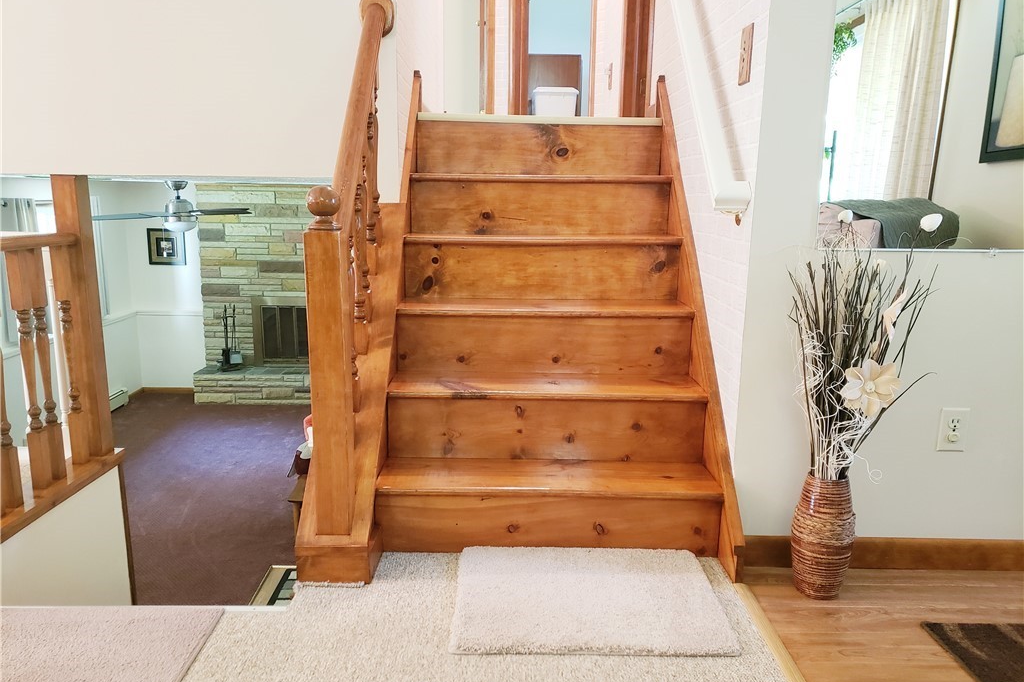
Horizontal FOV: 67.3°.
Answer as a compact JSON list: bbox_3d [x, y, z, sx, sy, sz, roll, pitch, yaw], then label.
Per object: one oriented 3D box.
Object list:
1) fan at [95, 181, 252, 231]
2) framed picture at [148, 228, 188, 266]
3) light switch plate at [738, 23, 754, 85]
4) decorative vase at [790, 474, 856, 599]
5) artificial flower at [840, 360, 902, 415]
[{"bbox_3d":[-2.403,-0.959,5.480,1.220,0.362,1.240,1,11,-1],"label":"fan"},{"bbox_3d":[-3.703,-1.008,8.255,0.385,0.385,0.025,1,11,-1],"label":"framed picture"},{"bbox_3d":[0.588,-0.717,1.930,0.010,0.138,0.092,1,11,-1],"label":"light switch plate"},{"bbox_3d":[0.771,0.478,1.906,0.147,0.301,0.147,1,11,-1],"label":"decorative vase"},{"bbox_3d":[0.837,0.111,1.793,0.145,0.135,0.060,4,12,16],"label":"artificial flower"}]

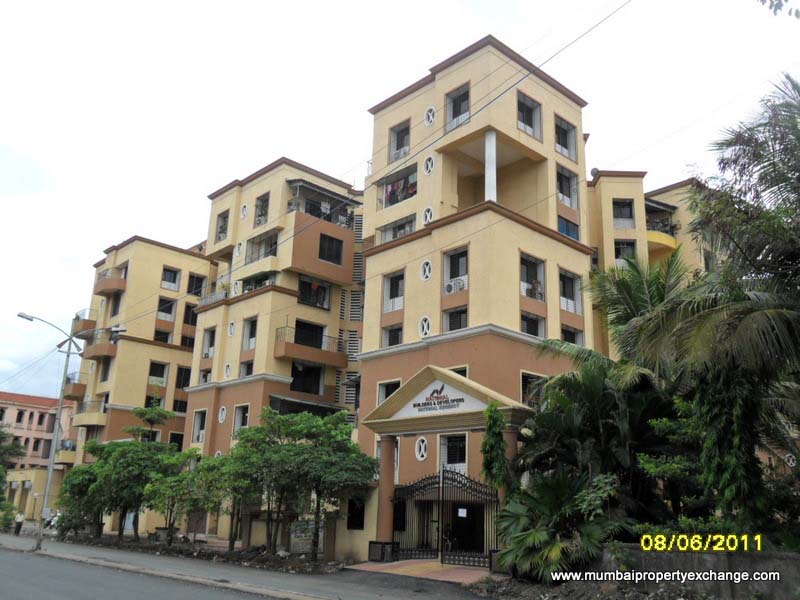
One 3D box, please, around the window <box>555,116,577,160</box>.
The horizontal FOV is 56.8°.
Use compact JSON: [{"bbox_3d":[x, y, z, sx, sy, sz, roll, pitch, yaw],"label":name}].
[{"bbox_3d":[9.149,-8.916,41.244,1.950,2.300,0.300,18,-24,-40],"label":"window"}]

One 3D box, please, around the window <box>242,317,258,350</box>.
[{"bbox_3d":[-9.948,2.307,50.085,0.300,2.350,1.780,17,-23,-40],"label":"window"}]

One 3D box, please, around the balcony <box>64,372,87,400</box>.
[{"bbox_3d":[-29.235,7.760,66.490,1.200,2.100,2.500,18,-24,-40],"label":"balcony"}]

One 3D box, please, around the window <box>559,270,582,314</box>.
[{"bbox_3d":[8.776,-0.386,38.256,1.930,2.120,0.300,17,-22,-40],"label":"window"}]

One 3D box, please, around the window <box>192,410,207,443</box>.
[{"bbox_3d":[-13.021,8.348,48.663,0.350,2.106,1.426,16,-22,-40],"label":"window"}]

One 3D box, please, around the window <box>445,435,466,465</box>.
[{"bbox_3d":[2.519,6.582,32.440,0.250,1.260,1.334,16,-22,-40],"label":"window"}]

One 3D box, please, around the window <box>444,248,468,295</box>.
[{"bbox_3d":[2.823,-1.434,36.122,0.300,2.300,1.700,18,-24,-40],"label":"window"}]

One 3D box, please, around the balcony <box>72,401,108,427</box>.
[{"bbox_3d":[-26.222,9.737,62.419,1.200,2.050,4.400,18,-24,-40],"label":"balcony"}]

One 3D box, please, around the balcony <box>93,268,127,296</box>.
[{"bbox_3d":[-26.178,-1.458,66.656,1.600,2.000,4.200,17,-23,-40],"label":"balcony"}]

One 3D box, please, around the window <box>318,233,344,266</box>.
[{"bbox_3d":[-4.840,-3.510,51.804,2.000,1.880,0.250,17,-23,-40],"label":"window"}]

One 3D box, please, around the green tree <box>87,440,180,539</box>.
[{"bbox_3d":[-17.449,12.217,49.240,6.027,7.376,5.425,8,-18,-18],"label":"green tree"}]

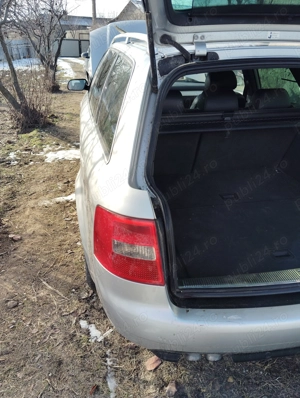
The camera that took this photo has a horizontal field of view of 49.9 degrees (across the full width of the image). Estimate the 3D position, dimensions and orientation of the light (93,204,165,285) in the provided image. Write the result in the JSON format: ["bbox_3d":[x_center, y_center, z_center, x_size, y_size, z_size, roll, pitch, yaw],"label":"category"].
[{"bbox_3d":[-0.077,0.166,1.172,0.260,0.280,0.160,0,25,0],"label":"light"}]

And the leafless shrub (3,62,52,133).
[{"bbox_3d":[-2.218,-1.845,5.825,0.800,1.000,0.780,-5,28,-8],"label":"leafless shrub"}]

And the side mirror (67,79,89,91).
[{"bbox_3d":[-0.803,-1.271,3.587,0.235,0.125,0.120,-5,28,-8],"label":"side mirror"}]

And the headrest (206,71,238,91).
[{"bbox_3d":[0.633,-1.066,2.877,0.260,0.190,0.120,-4,26,-9],"label":"headrest"}]

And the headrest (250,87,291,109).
[{"bbox_3d":[0.801,-0.650,2.118,0.240,0.150,0.100,-4,26,-9],"label":"headrest"}]

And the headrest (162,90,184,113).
[{"bbox_3d":[0.109,-0.603,2.003,0.240,0.150,0.100,-4,26,-9],"label":"headrest"}]

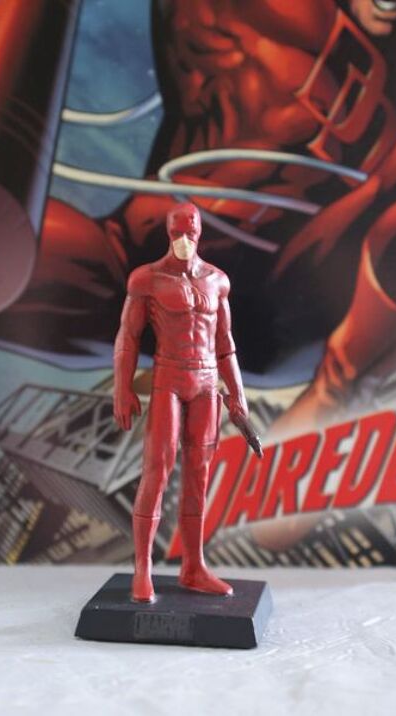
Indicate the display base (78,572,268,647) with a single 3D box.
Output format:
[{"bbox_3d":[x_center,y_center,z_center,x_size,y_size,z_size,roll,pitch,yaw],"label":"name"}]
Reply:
[{"bbox_3d":[-0.004,0.059,0.352,0.041,0.006,0.041,2,4,8],"label":"display base"}]

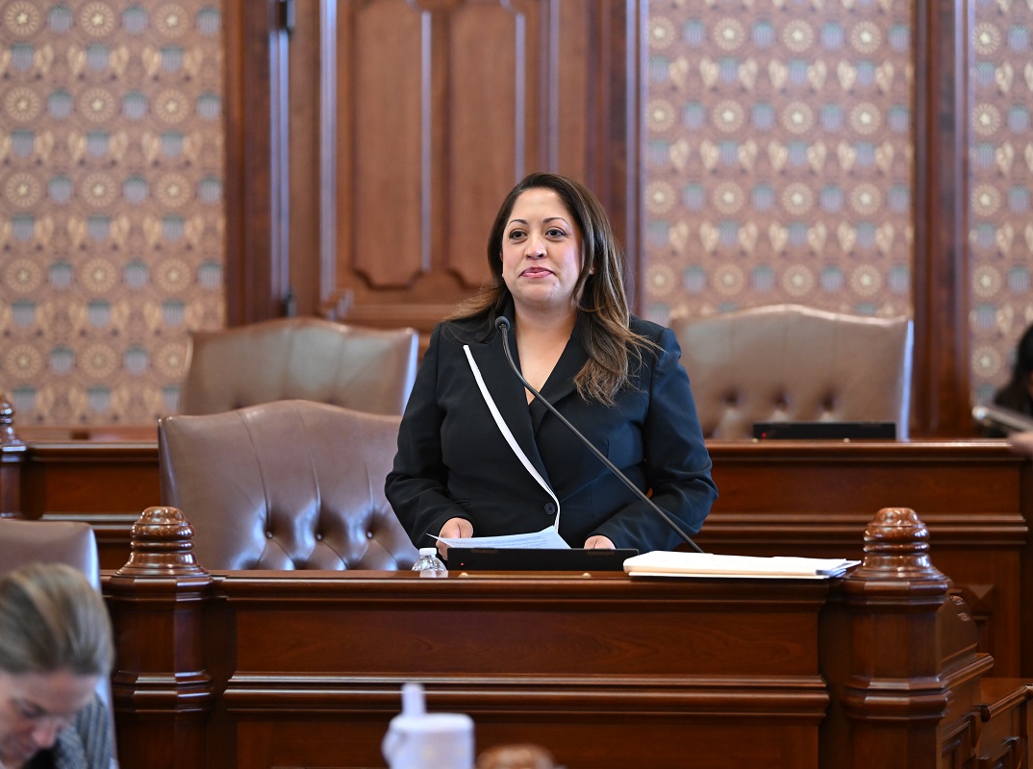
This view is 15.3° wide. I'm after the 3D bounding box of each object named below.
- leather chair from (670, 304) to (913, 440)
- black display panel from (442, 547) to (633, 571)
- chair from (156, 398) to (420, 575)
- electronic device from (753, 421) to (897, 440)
[{"bbox_3d":[0.610,0.400,9.200,0.660,1.190,0.700,0,1,14],"label":"leather chair"},{"bbox_3d":[0.041,0.359,6.353,0.315,0.180,0.040,0,2,0],"label":"black display panel"},{"bbox_3d":[-0.308,0.625,7.330,0.660,1.190,0.700,-1,1,-28],"label":"chair"},{"bbox_3d":[0.710,0.185,8.820,0.325,0.205,0.260,0,1,4],"label":"electronic device"}]

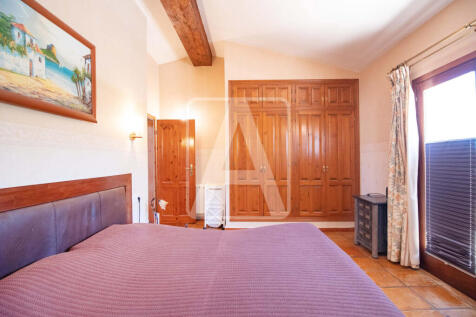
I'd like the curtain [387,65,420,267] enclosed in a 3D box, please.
[{"bbox_3d":[2.050,0.090,2.490,0.200,2.410,0.360,0,1,2],"label":"curtain"}]

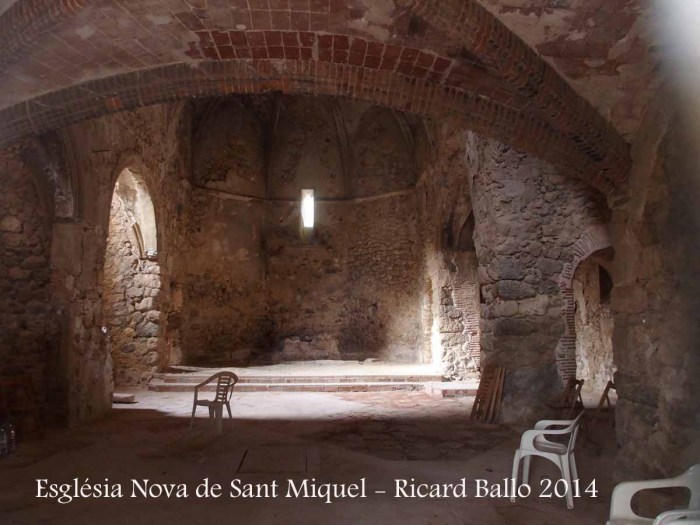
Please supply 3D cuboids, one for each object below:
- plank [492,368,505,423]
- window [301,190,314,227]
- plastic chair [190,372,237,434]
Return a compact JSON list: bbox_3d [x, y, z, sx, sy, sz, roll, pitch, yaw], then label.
[{"bbox_3d":[2.406,2.155,9.174,0.100,0.880,0.050,8,-9,1],"label":"plank"},{"bbox_3d":[-1.449,-1.841,19.302,0.460,1.340,0.250,0,-6,0],"label":"window"},{"bbox_3d":[-2.030,2.113,8.589,0.570,0.820,0.560,-3,-7,23],"label":"plastic chair"}]

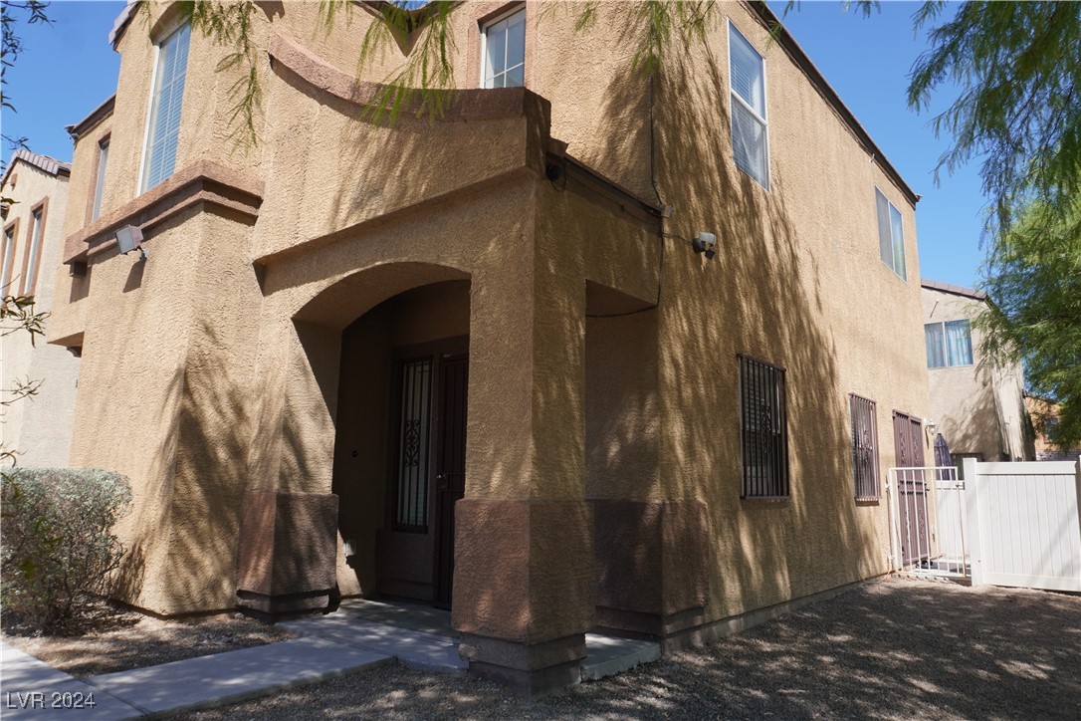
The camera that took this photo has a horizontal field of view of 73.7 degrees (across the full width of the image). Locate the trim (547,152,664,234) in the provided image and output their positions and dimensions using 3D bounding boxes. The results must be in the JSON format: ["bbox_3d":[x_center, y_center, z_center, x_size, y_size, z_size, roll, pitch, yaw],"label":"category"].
[{"bbox_3d":[0.509,-1.148,5.178,0.083,0.189,1.435,-7,-13,39],"label":"trim"}]

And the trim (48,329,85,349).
[{"bbox_3d":[-6.244,-0.286,9.732,1.382,0.091,0.325,-7,-13,39],"label":"trim"}]

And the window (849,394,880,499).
[{"bbox_3d":[3.764,1.028,8.439,0.100,1.182,1.007,-7,-13,39],"label":"window"}]

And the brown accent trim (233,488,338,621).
[{"bbox_3d":[-1.982,1.482,5.618,0.565,0.920,0.565,-7,-13,39],"label":"brown accent trim"}]

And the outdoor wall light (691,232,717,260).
[{"bbox_3d":[1.298,-0.911,5.633,0.160,0.170,0.160,-7,-13,39],"label":"outdoor wall light"}]

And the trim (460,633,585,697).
[{"bbox_3d":[-0.102,1.790,4.383,0.566,0.291,0.525,-7,-13,39],"label":"trim"}]

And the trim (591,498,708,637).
[{"bbox_3d":[0.816,1.554,5.583,0.679,0.948,0.702,-7,-13,39],"label":"trim"}]

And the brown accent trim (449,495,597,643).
[{"bbox_3d":[-0.095,1.260,4.485,0.623,0.784,0.631,-7,-13,39],"label":"brown accent trim"}]

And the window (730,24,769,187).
[{"bbox_3d":[2.184,-2.643,7.545,0.068,1.555,0.861,-7,-13,39],"label":"window"}]

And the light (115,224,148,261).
[{"bbox_3d":[-3.873,-1.118,6.869,0.331,0.242,0.234,-7,-13,39],"label":"light"}]

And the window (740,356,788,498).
[{"bbox_3d":[1.912,0.598,6.256,0.100,1.165,1.029,-7,-13,39],"label":"window"}]

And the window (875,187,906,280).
[{"bbox_3d":[5.148,-1.818,10.572,0.100,1.069,1.408,-7,-13,39],"label":"window"}]

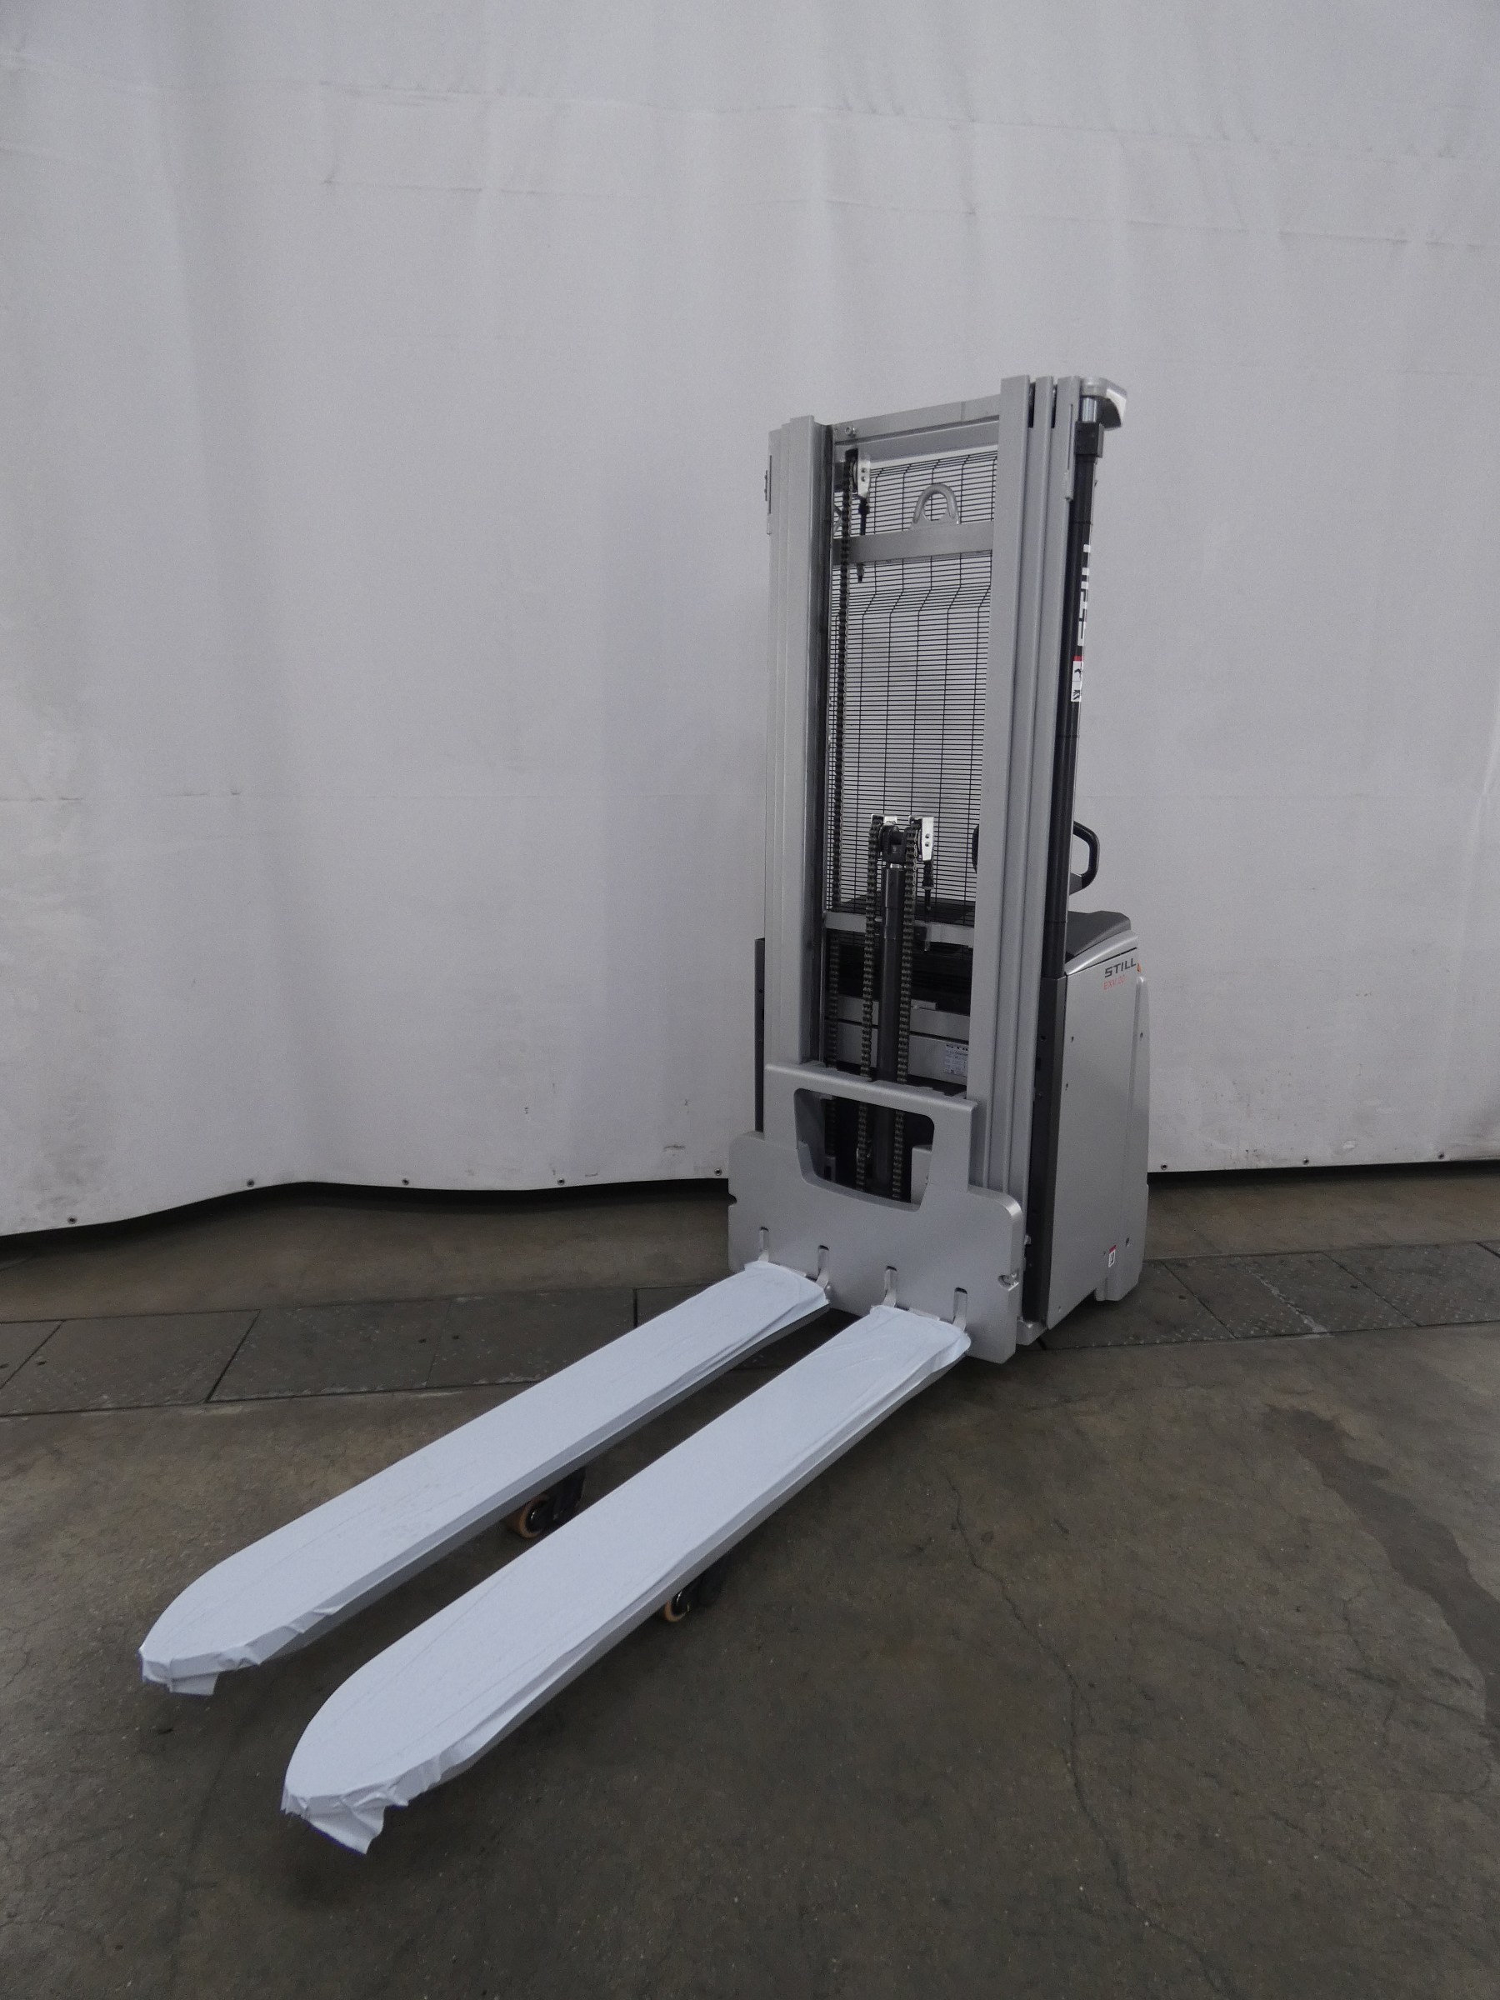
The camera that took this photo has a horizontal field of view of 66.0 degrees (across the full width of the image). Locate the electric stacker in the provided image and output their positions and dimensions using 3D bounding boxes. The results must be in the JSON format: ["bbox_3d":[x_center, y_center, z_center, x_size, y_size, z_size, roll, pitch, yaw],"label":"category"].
[{"bbox_3d":[0.067,-0.131,2.307,0.810,2.196,2.503,10,15,37],"label":"electric stacker"}]

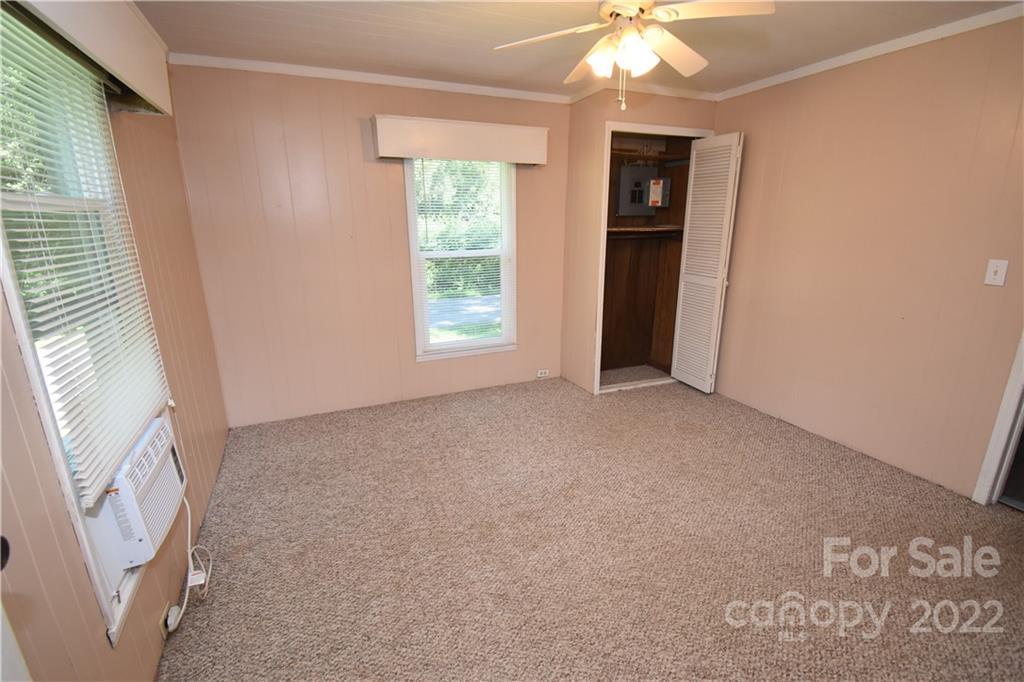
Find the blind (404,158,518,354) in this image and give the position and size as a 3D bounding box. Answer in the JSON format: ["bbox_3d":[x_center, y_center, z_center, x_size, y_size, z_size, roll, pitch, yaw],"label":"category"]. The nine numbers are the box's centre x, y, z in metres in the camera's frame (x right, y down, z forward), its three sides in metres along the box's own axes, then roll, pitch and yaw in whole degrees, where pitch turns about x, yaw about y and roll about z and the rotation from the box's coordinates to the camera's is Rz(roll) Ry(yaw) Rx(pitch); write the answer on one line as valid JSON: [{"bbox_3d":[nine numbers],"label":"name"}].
[{"bbox_3d":[-0.368,-0.640,3.420,0.870,1.520,0.060,-8,17,-25],"label":"blind"}]

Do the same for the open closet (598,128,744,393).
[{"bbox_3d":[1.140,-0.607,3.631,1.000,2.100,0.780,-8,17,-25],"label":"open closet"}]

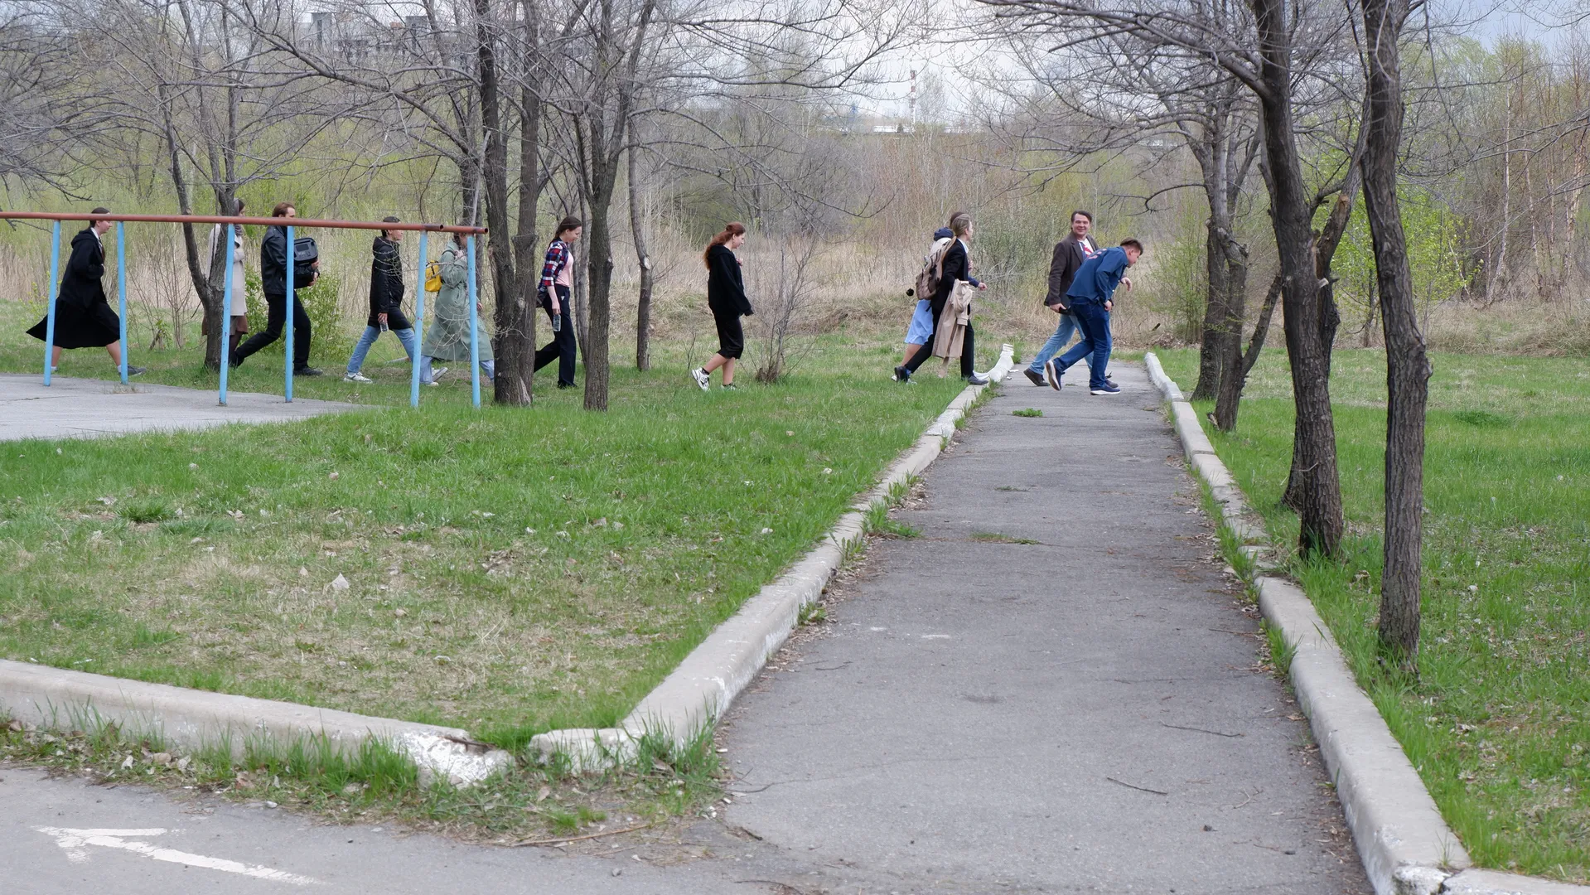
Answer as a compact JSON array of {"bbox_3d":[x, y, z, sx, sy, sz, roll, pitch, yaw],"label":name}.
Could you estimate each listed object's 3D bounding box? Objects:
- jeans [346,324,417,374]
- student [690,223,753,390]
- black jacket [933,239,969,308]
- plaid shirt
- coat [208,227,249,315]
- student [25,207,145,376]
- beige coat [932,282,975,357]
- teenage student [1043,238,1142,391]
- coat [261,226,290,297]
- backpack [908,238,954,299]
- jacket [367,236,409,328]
[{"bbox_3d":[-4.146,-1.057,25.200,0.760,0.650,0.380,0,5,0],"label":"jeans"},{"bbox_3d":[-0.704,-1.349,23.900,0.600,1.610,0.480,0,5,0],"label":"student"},{"bbox_3d":[1.579,-1.736,25.100,0.410,0.730,0.520,0,5,0],"label":"black jacket"},{"bbox_3d":[-2.309,-1.742,23.900,0.310,0.540,0.460,0,5,0],"label":"plaid shirt"},{"bbox_3d":[-5.888,-1.836,25.800,0.380,0.950,0.500,0,5,0],"label":"coat"},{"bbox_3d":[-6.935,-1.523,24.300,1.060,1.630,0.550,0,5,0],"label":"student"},{"bbox_3d":[1.579,-1.269,24.800,0.400,0.800,0.230,0,5,0],"label":"beige coat"},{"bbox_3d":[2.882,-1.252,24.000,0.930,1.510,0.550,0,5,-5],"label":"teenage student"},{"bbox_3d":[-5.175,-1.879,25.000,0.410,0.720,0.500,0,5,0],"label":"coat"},{"bbox_3d":[1.378,-1.812,25.200,0.280,0.540,0.330,17,4,-1],"label":"backpack"},{"bbox_3d":[-4.109,-1.667,25.200,0.410,0.930,0.520,0,5,0],"label":"jacket"}]

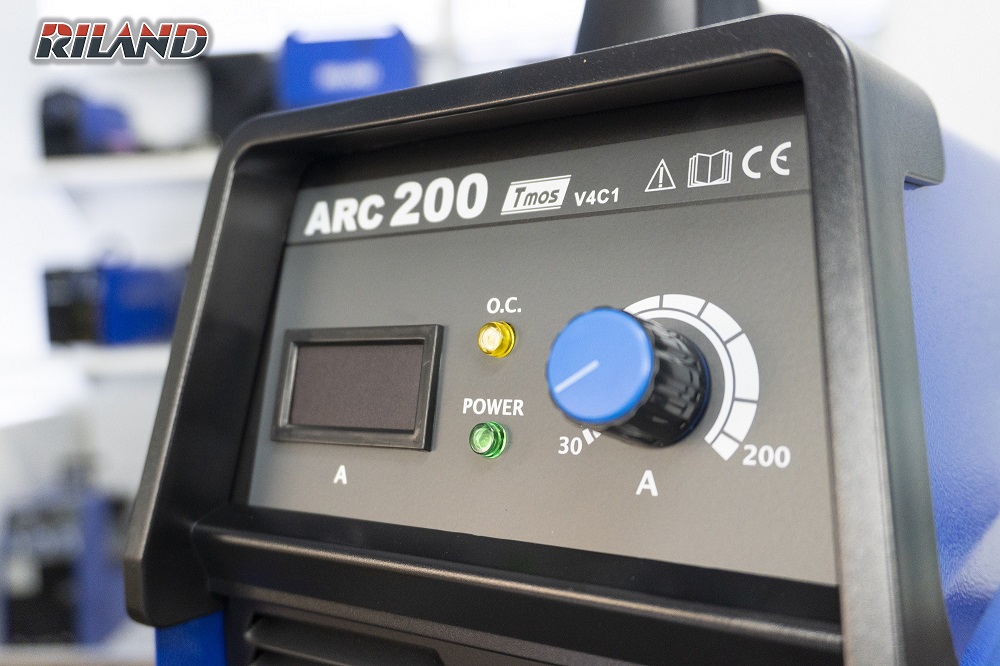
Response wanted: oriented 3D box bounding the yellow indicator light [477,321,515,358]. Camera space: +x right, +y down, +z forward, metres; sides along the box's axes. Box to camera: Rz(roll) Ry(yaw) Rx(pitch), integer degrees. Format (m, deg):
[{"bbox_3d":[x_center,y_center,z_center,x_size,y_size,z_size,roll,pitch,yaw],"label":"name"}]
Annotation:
[{"bbox_3d":[-0.001,0.001,0.200,0.008,0.008,0.005,-1,-12,35],"label":"yellow indicator light"}]

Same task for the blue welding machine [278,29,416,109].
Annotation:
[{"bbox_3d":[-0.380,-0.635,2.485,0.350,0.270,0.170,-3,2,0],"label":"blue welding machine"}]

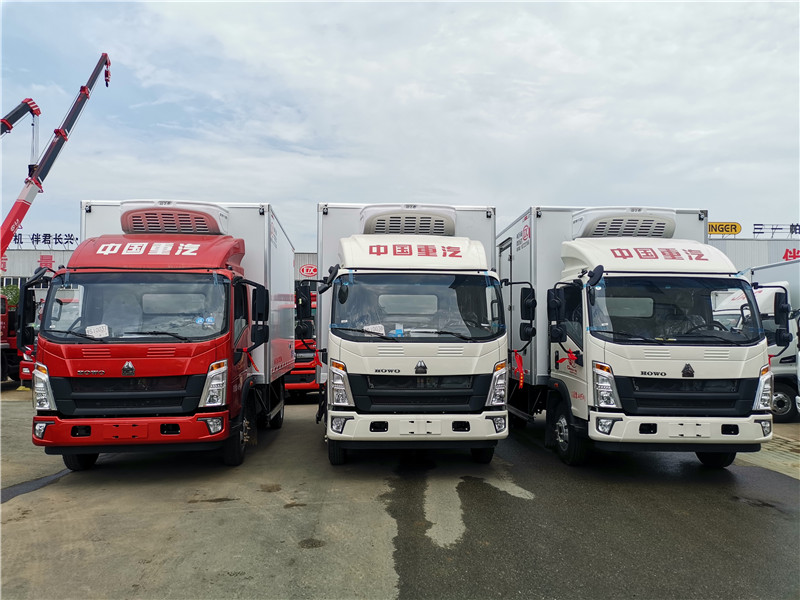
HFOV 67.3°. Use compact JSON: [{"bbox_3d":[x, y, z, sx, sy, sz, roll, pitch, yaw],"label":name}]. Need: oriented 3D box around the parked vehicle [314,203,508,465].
[{"bbox_3d":[0.014,0.469,9.368,2.441,3.338,5.960,0,-3,-4],"label":"parked vehicle"}]

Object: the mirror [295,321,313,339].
[{"bbox_3d":[-1.063,0.330,6.660,0.190,0.190,0.110,0,-3,11],"label":"mirror"}]

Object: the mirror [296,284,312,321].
[{"bbox_3d":[-1.061,0.024,6.660,0.190,0.350,0.110,0,-3,11],"label":"mirror"}]

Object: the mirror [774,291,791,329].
[{"bbox_3d":[4.331,0.107,6.800,0.190,0.370,0.110,1,-4,-14],"label":"mirror"}]

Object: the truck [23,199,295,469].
[{"bbox_3d":[-3.081,0.443,9.161,2.441,3.338,5.960,1,-3,-6],"label":"truck"}]

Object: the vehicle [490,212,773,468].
[{"bbox_3d":[2.962,0.482,9.376,2.441,3.338,5.960,0,-3,-2],"label":"vehicle"}]

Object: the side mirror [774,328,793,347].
[{"bbox_3d":[4.347,0.428,6.800,0.190,0.195,0.120,1,-4,-14],"label":"side mirror"}]

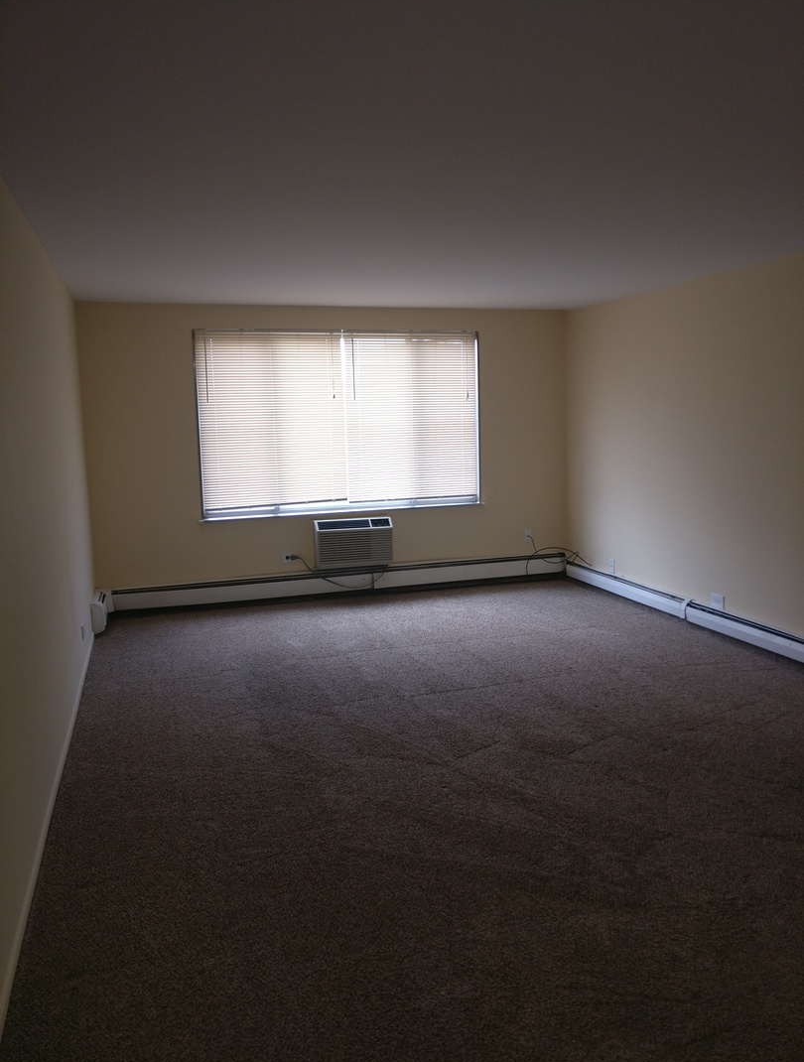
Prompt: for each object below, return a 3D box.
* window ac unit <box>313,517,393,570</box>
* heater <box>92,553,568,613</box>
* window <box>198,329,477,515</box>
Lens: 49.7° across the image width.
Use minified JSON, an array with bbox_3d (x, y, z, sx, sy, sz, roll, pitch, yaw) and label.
[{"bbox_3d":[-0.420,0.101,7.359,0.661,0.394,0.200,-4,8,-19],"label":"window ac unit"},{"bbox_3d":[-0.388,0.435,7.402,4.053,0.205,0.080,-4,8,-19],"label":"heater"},{"bbox_3d":[-0.473,-0.905,7.276,2.436,1.506,0.100,-4,8,-19],"label":"window"}]

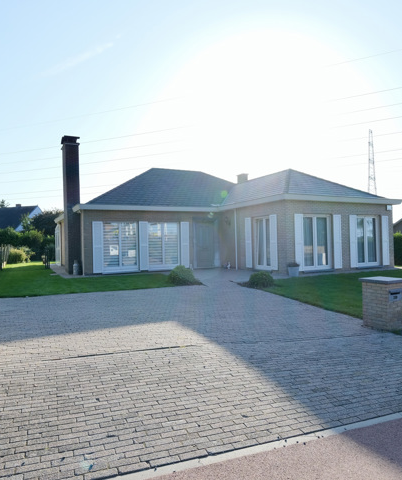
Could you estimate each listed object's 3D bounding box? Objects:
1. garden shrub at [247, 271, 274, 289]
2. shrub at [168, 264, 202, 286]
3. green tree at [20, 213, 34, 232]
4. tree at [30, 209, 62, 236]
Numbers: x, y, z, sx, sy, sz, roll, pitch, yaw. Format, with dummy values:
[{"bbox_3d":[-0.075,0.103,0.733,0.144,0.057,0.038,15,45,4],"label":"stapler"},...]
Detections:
[{"bbox_3d":[1.636,1.078,9.350,0.700,0.470,0.660,-1,-1,10],"label":"garden shrub"},{"bbox_3d":[-0.522,1.069,10.150,0.900,0.620,0.850,-1,-1,-3],"label":"shrub"},{"bbox_3d":[-17.450,-0.500,34.000,1.450,4.400,1.450,-1,-1,-27],"label":"green tree"},{"bbox_3d":[-16.269,-0.707,37.000,4.800,5.500,4.600,-1,-1,-24],"label":"tree"}]

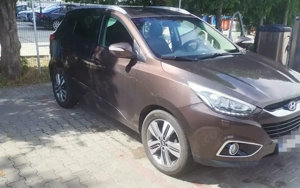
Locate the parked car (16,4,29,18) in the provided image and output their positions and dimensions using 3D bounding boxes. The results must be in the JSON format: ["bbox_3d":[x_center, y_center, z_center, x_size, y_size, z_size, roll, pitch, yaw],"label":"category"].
[{"bbox_3d":[-15.389,-9.360,34.500,4.300,1.520,1.800,-13,21,-41],"label":"parked car"}]

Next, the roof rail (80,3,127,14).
[{"bbox_3d":[-0.746,-1.199,4.237,0.070,0.110,1.500,-11,19,-35],"label":"roof rail"}]

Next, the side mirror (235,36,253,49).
[{"bbox_3d":[1.312,-0.720,4.200,0.250,0.165,0.130,-11,19,-35],"label":"side mirror"}]

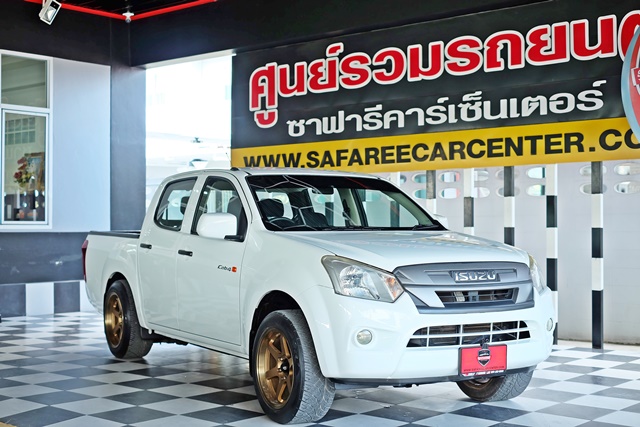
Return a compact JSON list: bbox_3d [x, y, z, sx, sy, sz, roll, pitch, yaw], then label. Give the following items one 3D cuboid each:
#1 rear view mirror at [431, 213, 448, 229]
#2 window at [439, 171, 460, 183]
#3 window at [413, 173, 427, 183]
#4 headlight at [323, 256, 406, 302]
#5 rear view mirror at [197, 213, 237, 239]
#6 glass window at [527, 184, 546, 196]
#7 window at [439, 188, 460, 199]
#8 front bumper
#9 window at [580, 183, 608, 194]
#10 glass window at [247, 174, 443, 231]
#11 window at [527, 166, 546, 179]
[{"bbox_3d":[0.884,0.103,7.212,0.240,0.185,0.150,1,-1,-30],"label":"rear view mirror"},{"bbox_3d":[1.490,-0.412,10.745,0.298,0.127,0.060,0,-1,40],"label":"window"},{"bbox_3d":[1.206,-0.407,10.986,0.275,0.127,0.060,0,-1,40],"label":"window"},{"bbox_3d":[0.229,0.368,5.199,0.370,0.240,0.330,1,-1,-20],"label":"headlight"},{"bbox_3d":[-0.691,0.084,6.290,0.250,0.185,0.150,1,-1,-30],"label":"rear view mirror"},{"bbox_3d":[2.336,-0.242,10.024,0.285,0.127,0.060,0,-1,40],"label":"glass window"},{"bbox_3d":[1.490,-0.226,10.743,0.298,0.127,0.060,0,-1,40],"label":"window"},{"bbox_3d":[0.773,0.678,5.572,1.740,0.535,0.600,1,-1,-30],"label":"front bumper"},{"bbox_3d":[2.807,-0.249,9.624,0.298,0.127,0.060,0,-1,40],"label":"window"},{"bbox_3d":[0.137,-0.067,6.680,1.430,0.150,0.820,1,29,-30],"label":"glass window"},{"bbox_3d":[2.336,-0.430,10.027,0.285,0.127,0.060,0,-1,40],"label":"window"}]

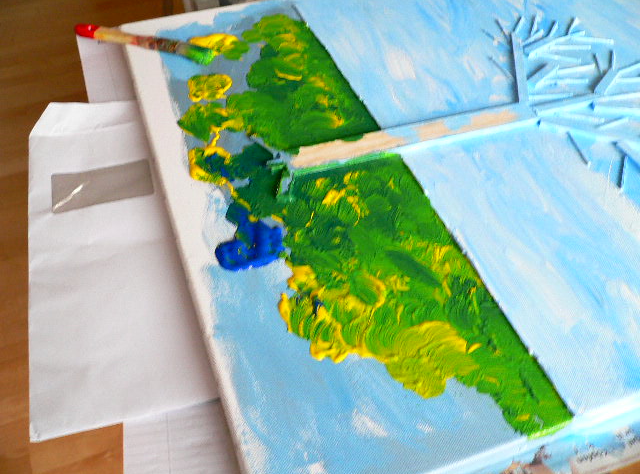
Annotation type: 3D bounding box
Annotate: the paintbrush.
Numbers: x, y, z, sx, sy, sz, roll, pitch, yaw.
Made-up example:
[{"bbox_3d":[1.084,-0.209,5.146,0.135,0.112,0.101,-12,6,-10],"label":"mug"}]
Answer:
[{"bbox_3d":[-0.189,-0.206,0.711,0.159,0.013,0.020,14,50,11],"label":"paintbrush"}]

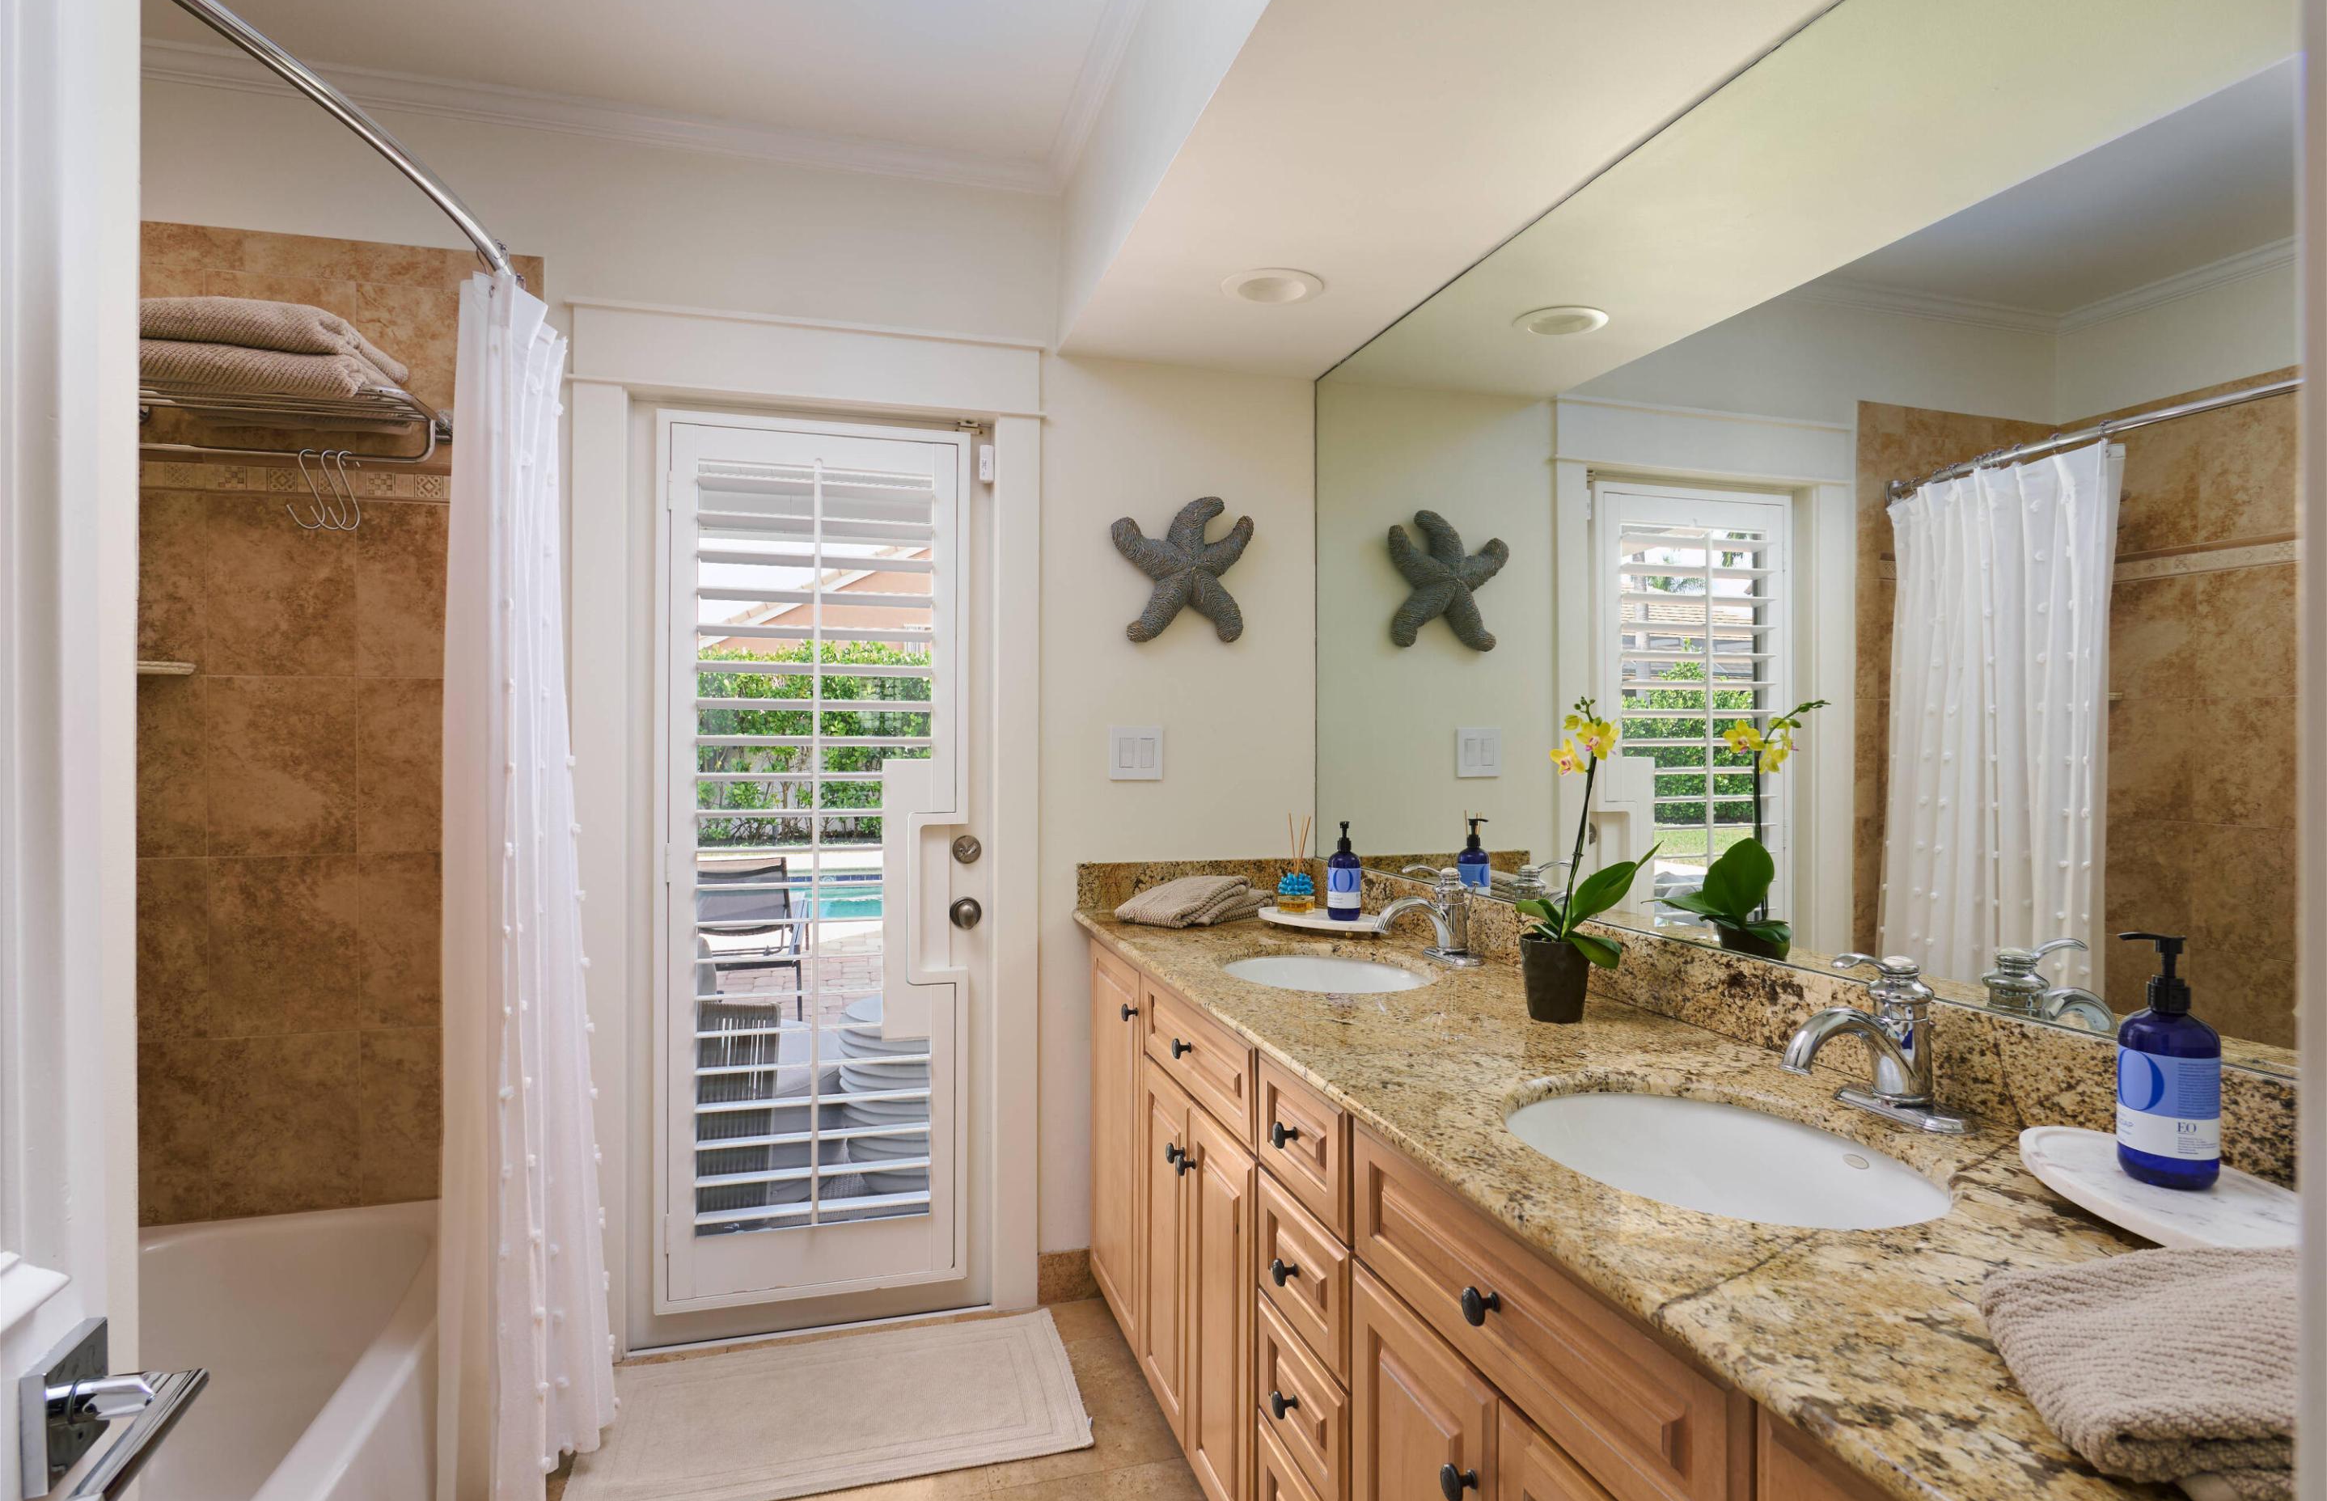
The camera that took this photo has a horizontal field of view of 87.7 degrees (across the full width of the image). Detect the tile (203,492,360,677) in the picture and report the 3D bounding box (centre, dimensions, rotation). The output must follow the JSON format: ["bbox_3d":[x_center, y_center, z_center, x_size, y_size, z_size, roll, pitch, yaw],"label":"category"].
[{"bbox_3d":[-1.677,-0.313,2.304,0.252,0.348,0.011,0,0,-16],"label":"tile"}]

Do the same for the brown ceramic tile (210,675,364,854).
[{"bbox_3d":[-1.644,0.031,2.266,0.242,0.333,0.010,0,0,-16],"label":"brown ceramic tile"}]

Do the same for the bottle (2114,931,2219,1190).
[{"bbox_3d":[0.791,0.240,0.953,0.070,0.189,0.064,0,0,-7],"label":"bottle"}]

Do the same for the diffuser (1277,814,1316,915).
[{"bbox_3d":[0.277,0.232,2.522,0.075,0.203,0.075,0,0,0],"label":"diffuser"}]

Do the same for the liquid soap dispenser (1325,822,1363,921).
[{"bbox_3d":[0.352,0.236,2.350,0.064,0.189,0.068,0,0,9],"label":"liquid soap dispenser"}]

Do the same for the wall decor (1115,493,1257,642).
[{"bbox_3d":[0.045,-0.400,2.706,0.331,0.311,0.050,0,0,-16],"label":"wall decor"}]

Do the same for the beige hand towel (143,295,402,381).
[{"bbox_3d":[-1.611,-0.734,2.168,0.405,0.075,0.225,0,0,-16],"label":"beige hand towel"}]

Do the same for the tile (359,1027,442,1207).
[{"bbox_3d":[-1.439,0.717,2.380,0.250,0.342,0.011,0,0,-16],"label":"tile"}]

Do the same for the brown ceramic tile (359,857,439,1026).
[{"bbox_3d":[-1.408,0.366,2.333,0.242,0.333,0.010,0,0,-16],"label":"brown ceramic tile"}]

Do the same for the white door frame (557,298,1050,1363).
[{"bbox_3d":[-0.750,0.171,2.626,0.975,2.165,0.120,0,0,-16],"label":"white door frame"}]

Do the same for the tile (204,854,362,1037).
[{"bbox_3d":[-1.644,0.365,2.268,0.242,0.333,0.010,0,0,-16],"label":"tile"}]

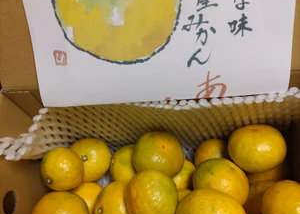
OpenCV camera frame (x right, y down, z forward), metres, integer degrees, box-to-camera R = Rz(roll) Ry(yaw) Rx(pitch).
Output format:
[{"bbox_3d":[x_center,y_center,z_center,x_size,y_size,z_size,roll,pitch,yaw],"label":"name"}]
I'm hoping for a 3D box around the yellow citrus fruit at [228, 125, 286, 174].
[{"bbox_3d":[0.127,0.050,0.354,0.067,0.054,0.067,-4,38,4],"label":"yellow citrus fruit"}]

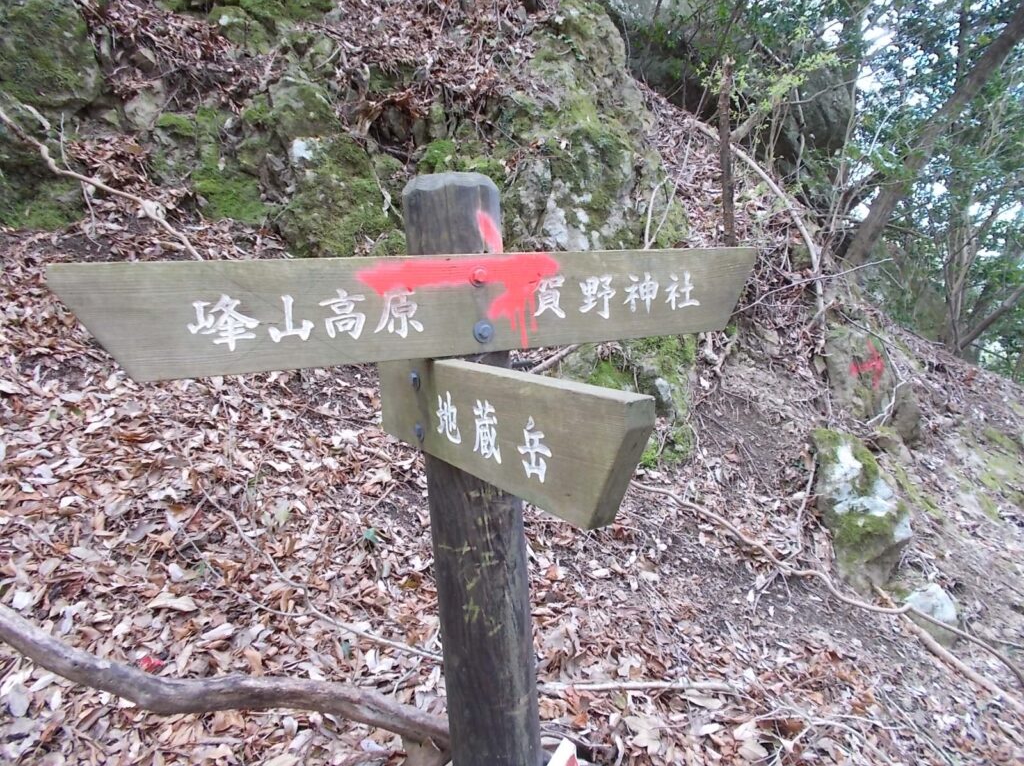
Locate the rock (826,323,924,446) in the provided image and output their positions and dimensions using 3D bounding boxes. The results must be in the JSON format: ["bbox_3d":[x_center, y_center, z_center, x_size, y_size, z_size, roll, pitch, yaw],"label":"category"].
[{"bbox_3d":[1.547,0.011,3.300,0.390,0.490,0.340,0,8,25],"label":"rock"}]

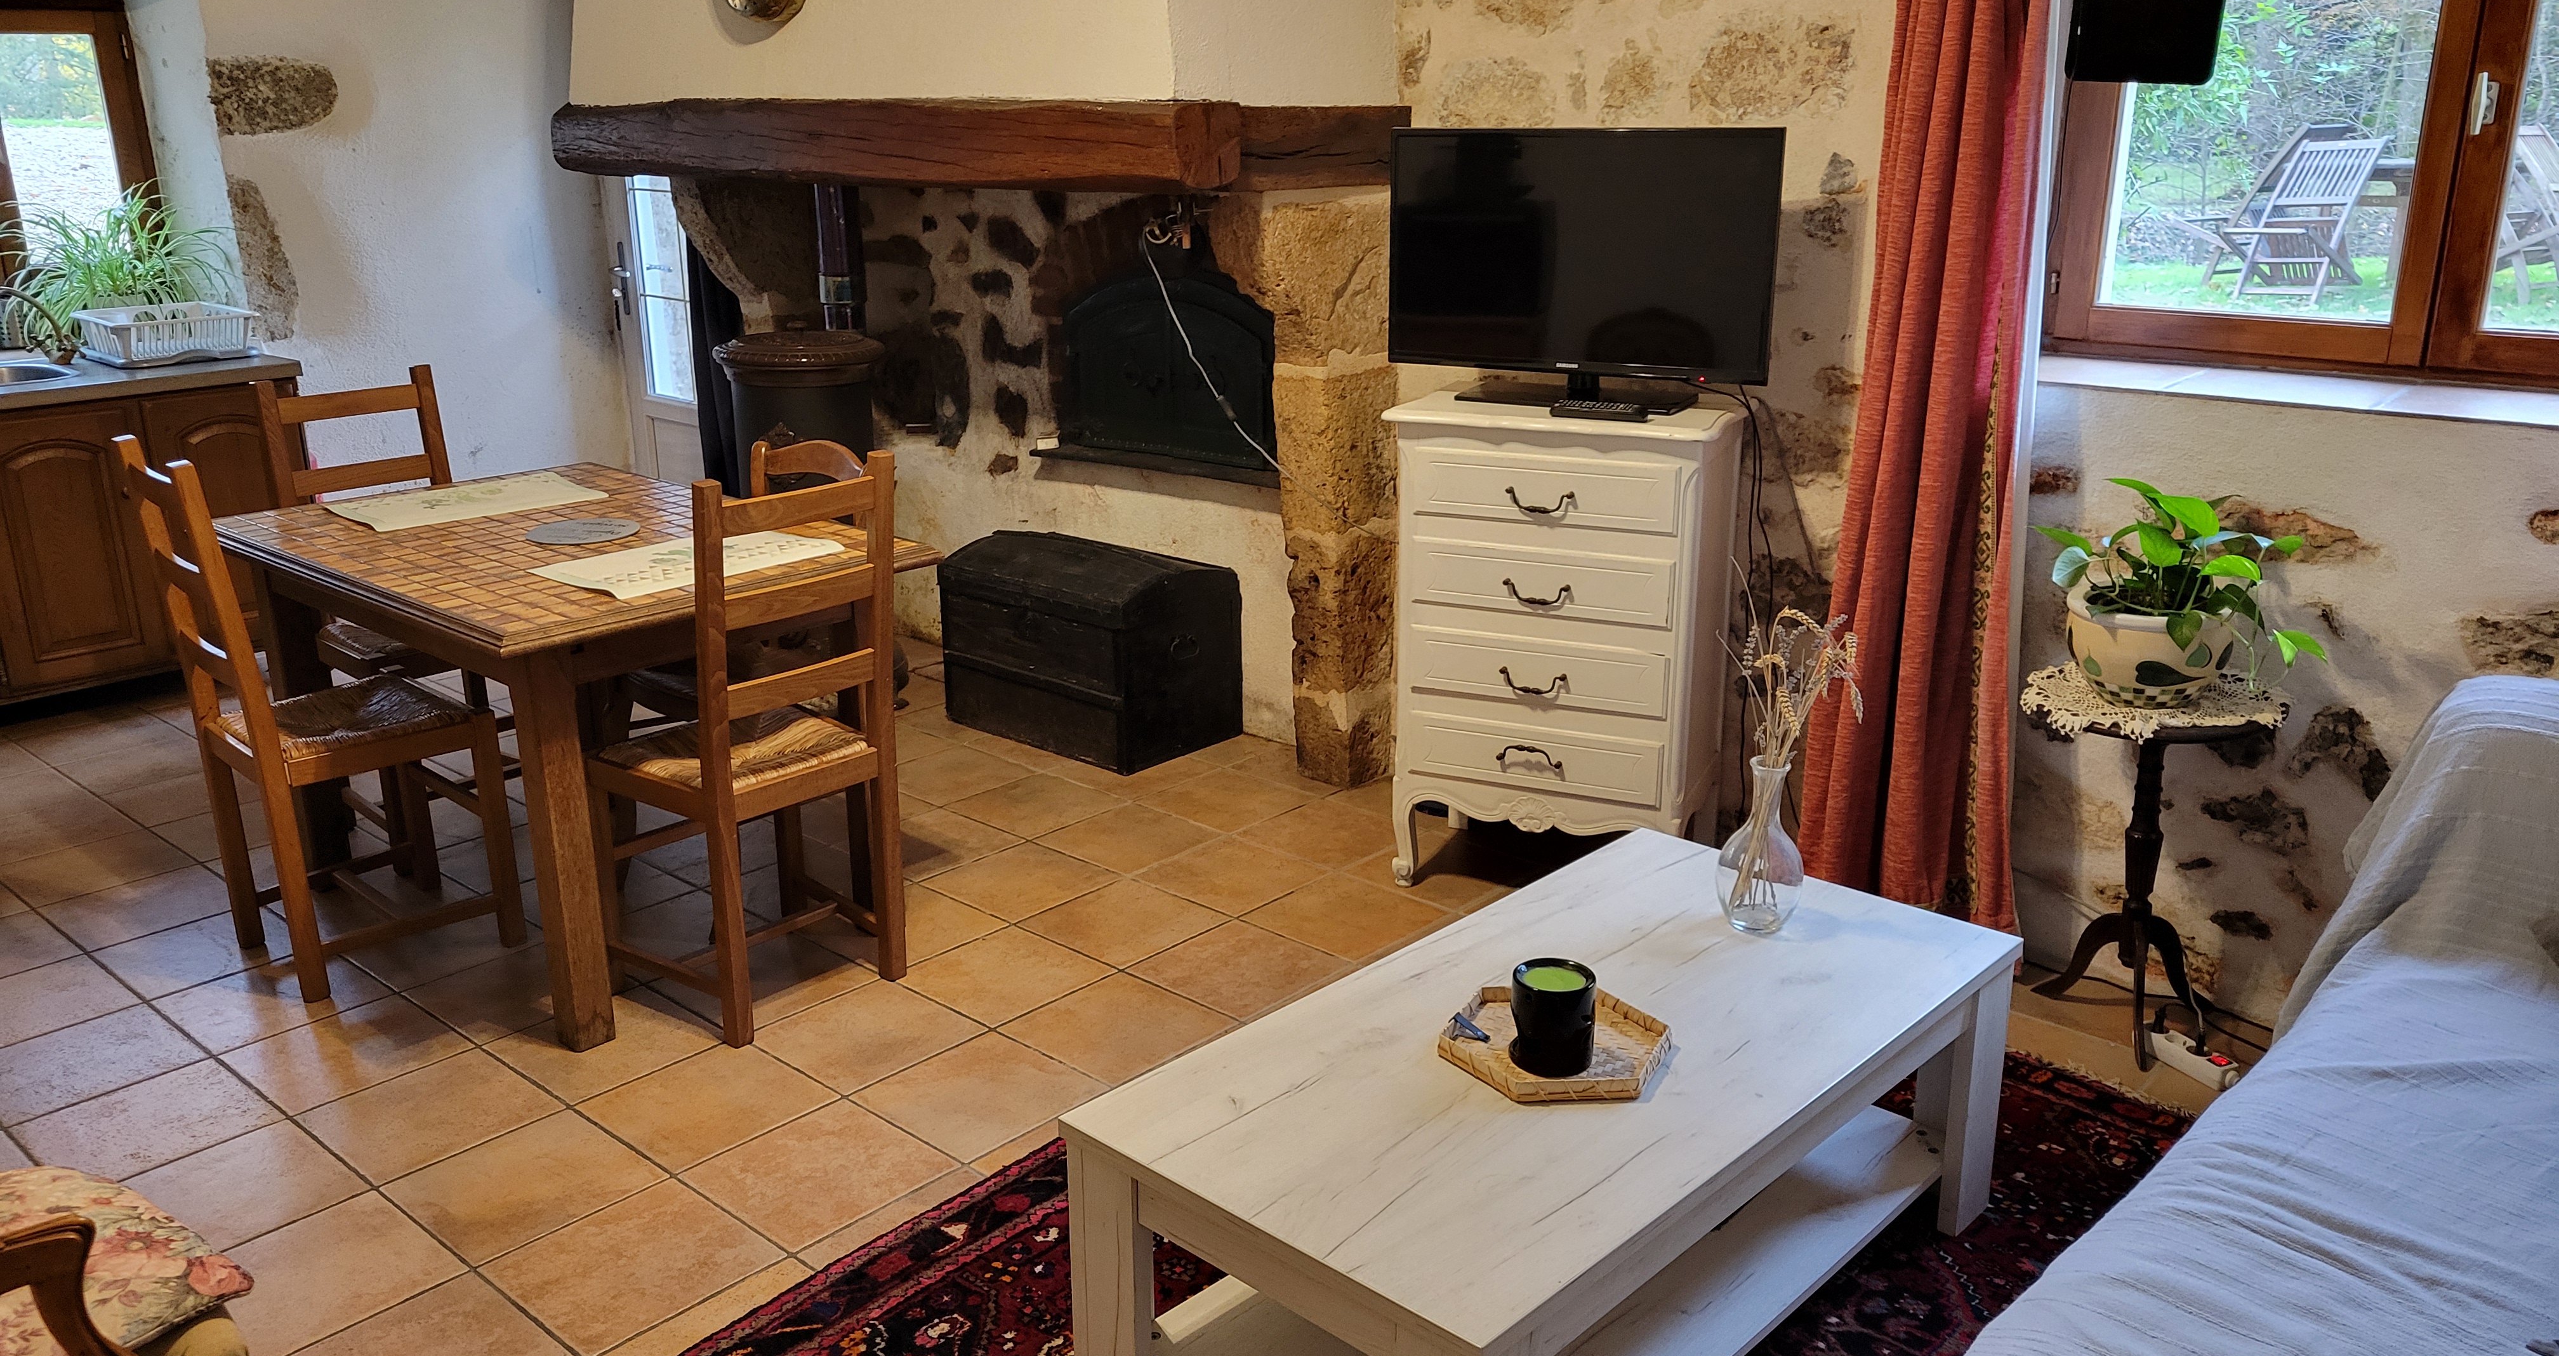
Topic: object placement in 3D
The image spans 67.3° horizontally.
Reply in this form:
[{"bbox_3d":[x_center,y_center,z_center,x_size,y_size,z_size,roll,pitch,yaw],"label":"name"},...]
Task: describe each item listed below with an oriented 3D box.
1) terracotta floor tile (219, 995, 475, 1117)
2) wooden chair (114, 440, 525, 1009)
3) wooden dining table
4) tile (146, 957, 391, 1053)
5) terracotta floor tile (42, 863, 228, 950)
[{"bbox_3d":[-1.557,0.630,3.210,0.296,0.010,0.296,15,23,40],"label":"terracotta floor tile"},{"bbox_3d":[-1.714,0.042,3.454,0.415,0.973,0.448,16,23,42],"label":"wooden chair"},{"bbox_3d":[-1.352,0.093,3.717,1.295,0.750,0.826,14,23,40],"label":"wooden dining table"},{"bbox_3d":[-1.782,0.571,3.404,0.296,0.010,0.296,15,23,40],"label":"tile"},{"bbox_3d":[-2.232,0.455,3.793,0.296,0.010,0.296,15,23,40],"label":"terracotta floor tile"}]

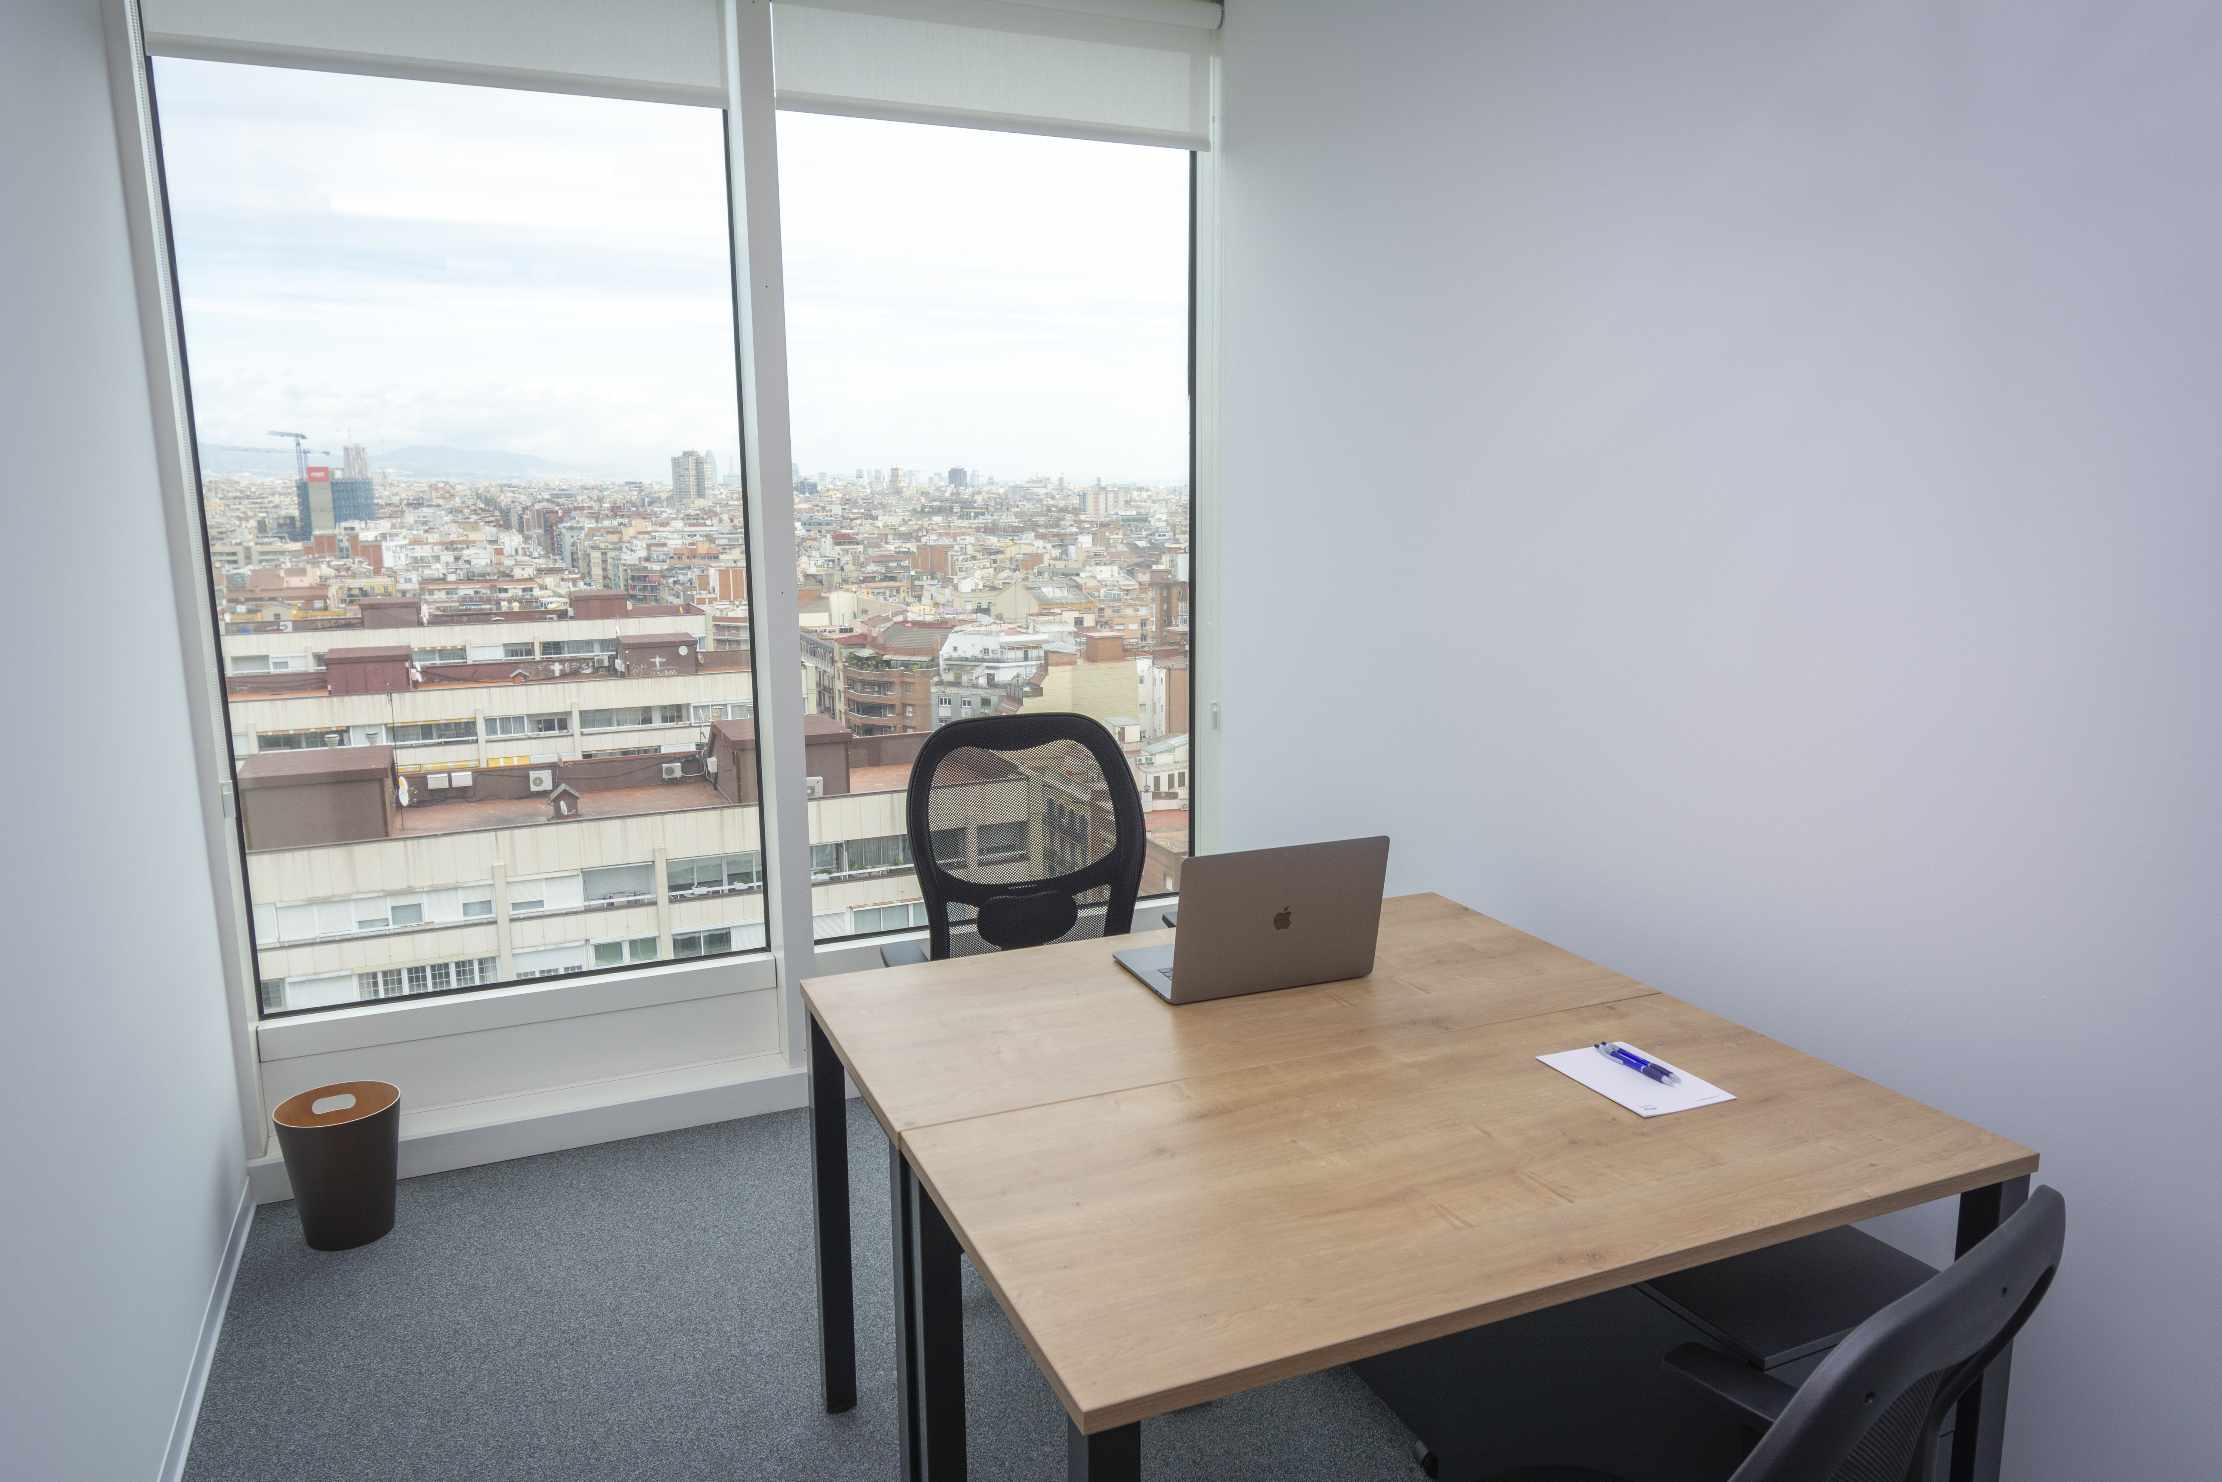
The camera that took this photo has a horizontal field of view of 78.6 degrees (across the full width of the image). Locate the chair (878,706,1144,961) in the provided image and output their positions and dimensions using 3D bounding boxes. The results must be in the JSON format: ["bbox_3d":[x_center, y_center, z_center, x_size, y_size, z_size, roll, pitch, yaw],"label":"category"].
[{"bbox_3d":[-0.084,0.530,2.553,0.673,1.085,0.663,-4,10,-20],"label":"chair"}]

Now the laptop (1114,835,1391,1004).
[{"bbox_3d":[0.219,0.258,2.194,0.351,0.244,0.278,-4,10,-21],"label":"laptop"}]

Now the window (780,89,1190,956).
[{"bbox_3d":[-0.271,-0.551,3.628,1.149,2.157,0.091,-5,11,-24],"label":"window"}]

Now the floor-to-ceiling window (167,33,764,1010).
[{"bbox_3d":[-1.407,-0.460,3.114,1.149,2.157,0.091,-5,11,-24],"label":"floor-to-ceiling window"}]

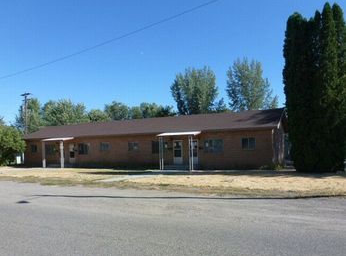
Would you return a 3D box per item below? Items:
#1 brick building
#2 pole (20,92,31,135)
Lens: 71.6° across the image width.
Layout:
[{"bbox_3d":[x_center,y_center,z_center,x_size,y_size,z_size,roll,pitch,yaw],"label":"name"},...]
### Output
[{"bbox_3d":[-3.456,1.705,27.468,28.859,4.900,9.600,-4,-4,25],"label":"brick building"},{"bbox_3d":[-28.015,-0.321,45.551,2.400,12.883,0.400,-4,-5,30],"label":"pole"}]

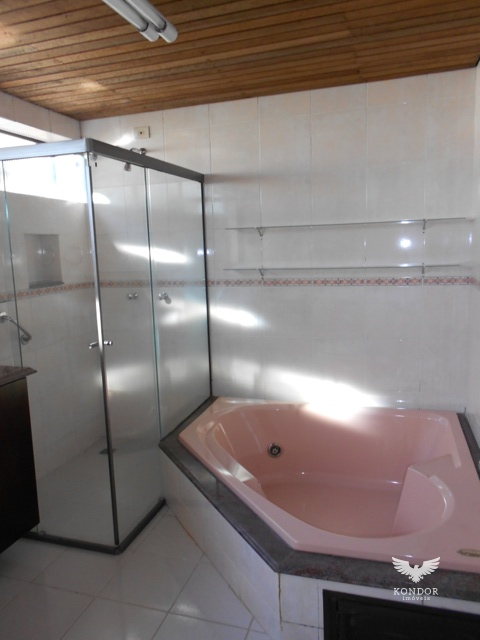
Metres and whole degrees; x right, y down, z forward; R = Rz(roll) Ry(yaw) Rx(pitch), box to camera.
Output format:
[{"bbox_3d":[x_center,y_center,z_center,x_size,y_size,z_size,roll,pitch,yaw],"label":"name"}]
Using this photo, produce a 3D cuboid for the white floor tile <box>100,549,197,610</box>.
[{"bbox_3d":[-0.399,1.145,2.117,0.330,0.012,0.330,1,9,18],"label":"white floor tile"}]

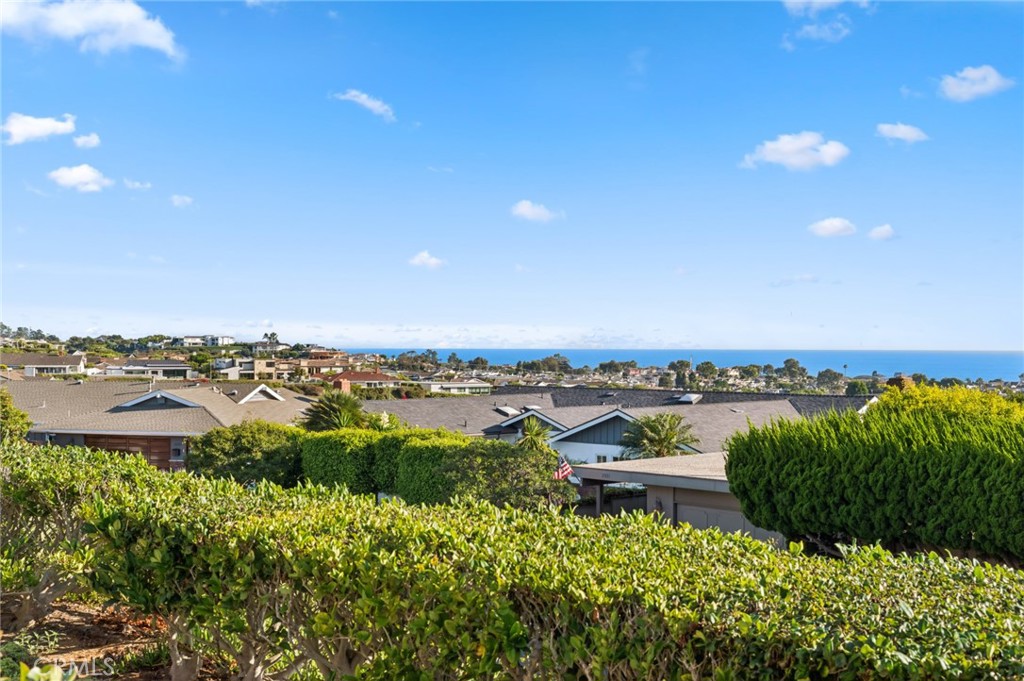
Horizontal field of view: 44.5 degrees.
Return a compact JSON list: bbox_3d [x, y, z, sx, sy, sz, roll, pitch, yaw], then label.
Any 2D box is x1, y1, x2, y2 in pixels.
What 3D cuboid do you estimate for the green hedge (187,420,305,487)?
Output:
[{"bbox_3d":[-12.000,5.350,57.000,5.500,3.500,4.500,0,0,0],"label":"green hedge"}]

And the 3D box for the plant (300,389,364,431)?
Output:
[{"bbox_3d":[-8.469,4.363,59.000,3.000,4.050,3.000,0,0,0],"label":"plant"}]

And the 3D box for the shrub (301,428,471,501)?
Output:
[{"bbox_3d":[-5.269,5.502,52.500,6.600,3.200,3.200,0,0,23],"label":"shrub"}]

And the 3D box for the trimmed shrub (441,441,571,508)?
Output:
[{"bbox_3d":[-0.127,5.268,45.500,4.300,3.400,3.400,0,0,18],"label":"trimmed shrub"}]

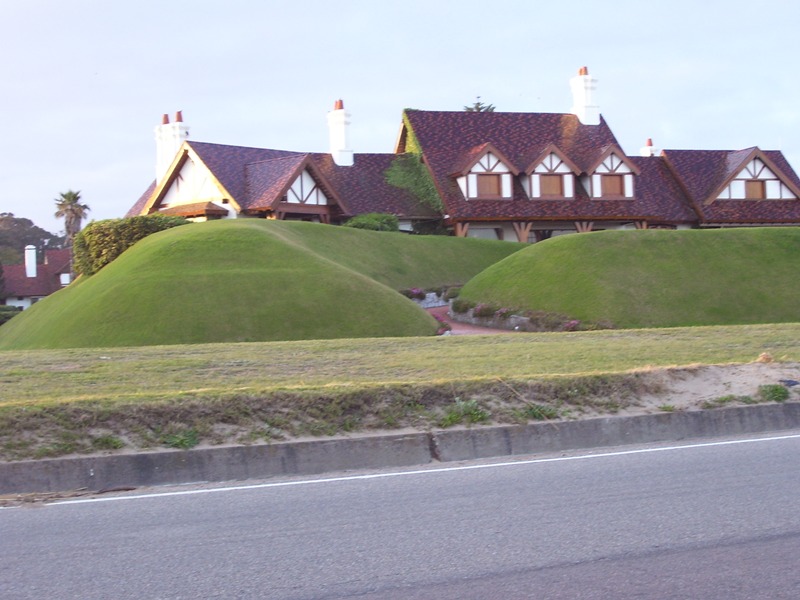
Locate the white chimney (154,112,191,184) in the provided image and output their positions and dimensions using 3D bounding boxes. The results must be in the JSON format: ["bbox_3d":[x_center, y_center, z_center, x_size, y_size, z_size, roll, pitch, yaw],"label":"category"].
[{"bbox_3d":[-9.586,-6.364,64.500,1.600,3.300,0.650,-1,1,40],"label":"white chimney"}]

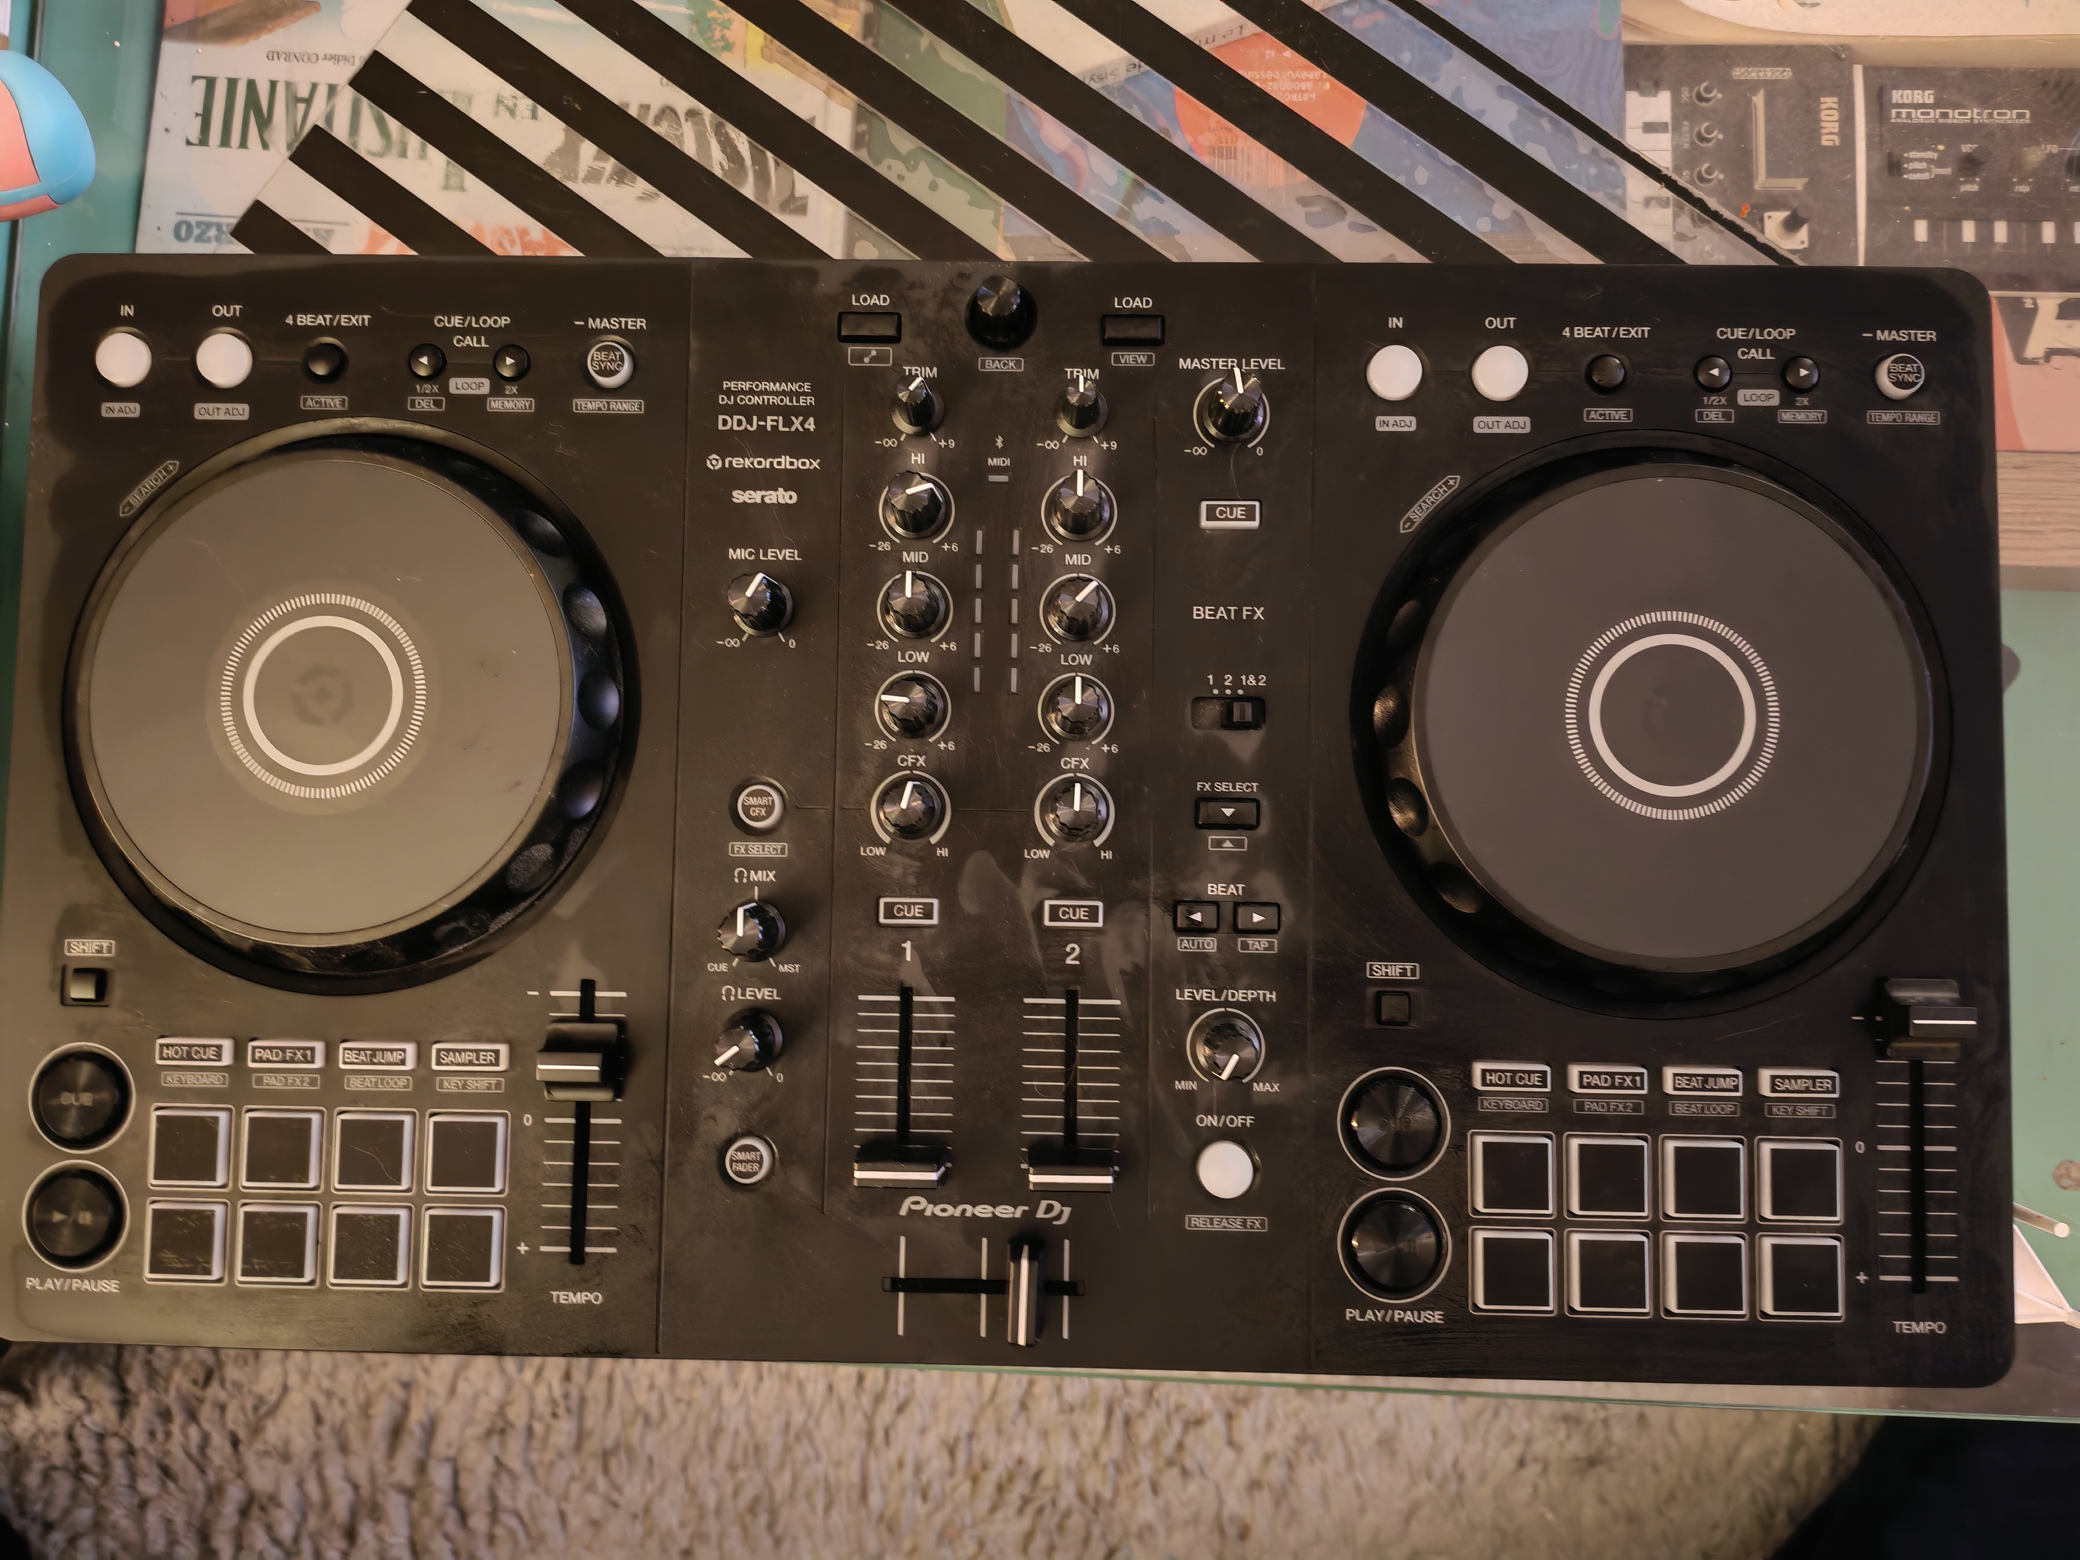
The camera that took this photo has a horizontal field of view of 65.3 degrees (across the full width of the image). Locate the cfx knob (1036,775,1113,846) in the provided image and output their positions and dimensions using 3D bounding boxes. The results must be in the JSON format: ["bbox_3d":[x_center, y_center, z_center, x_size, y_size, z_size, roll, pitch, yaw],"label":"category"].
[{"bbox_3d":[0.008,0.007,0.384,0.016,0.016,0.016,1,86,1],"label":"cfx knob"}]

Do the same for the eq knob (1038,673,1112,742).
[{"bbox_3d":[0.009,-0.017,0.384,0.016,0.017,0.016,1,86,1],"label":"eq knob"}]

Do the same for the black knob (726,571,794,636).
[{"bbox_3d":[-0.068,-0.043,0.387,0.015,0.018,0.015,0,86,1],"label":"black knob"}]

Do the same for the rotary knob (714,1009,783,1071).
[{"bbox_3d":[-0.070,0.062,0.382,0.016,0.016,0.016,0,86,1],"label":"rotary knob"}]

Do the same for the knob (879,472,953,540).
[{"bbox_3d":[-0.030,-0.066,0.388,0.016,0.018,0.016,0,86,1],"label":"knob"}]

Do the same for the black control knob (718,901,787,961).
[{"bbox_3d":[-0.069,0.036,0.382,0.015,0.017,0.015,1,86,1],"label":"black control knob"}]

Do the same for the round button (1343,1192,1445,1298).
[{"bbox_3d":[0.084,0.110,0.381,0.024,0.003,0.024,1,86,1],"label":"round button"}]

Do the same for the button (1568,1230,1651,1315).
[{"bbox_3d":[0.133,0.116,0.379,0.019,0.004,0.019,1,86,1],"label":"button"}]

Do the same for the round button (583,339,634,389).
[{"bbox_3d":[-0.106,-0.103,0.399,0.011,0.005,0.011,1,86,1],"label":"round button"}]

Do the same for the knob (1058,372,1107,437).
[{"bbox_3d":[0.010,-0.091,0.389,0.012,0.017,0.012,0,86,1],"label":"knob"}]

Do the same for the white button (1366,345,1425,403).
[{"bbox_3d":[0.086,-0.099,0.394,0.013,0.004,0.013,1,86,1],"label":"white button"}]

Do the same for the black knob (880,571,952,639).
[{"bbox_3d":[-0.031,-0.042,0.387,0.016,0.017,0.016,1,86,1],"label":"black knob"}]

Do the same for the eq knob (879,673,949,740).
[{"bbox_3d":[-0.031,-0.018,0.385,0.016,0.017,0.016,4,86,2],"label":"eq knob"}]

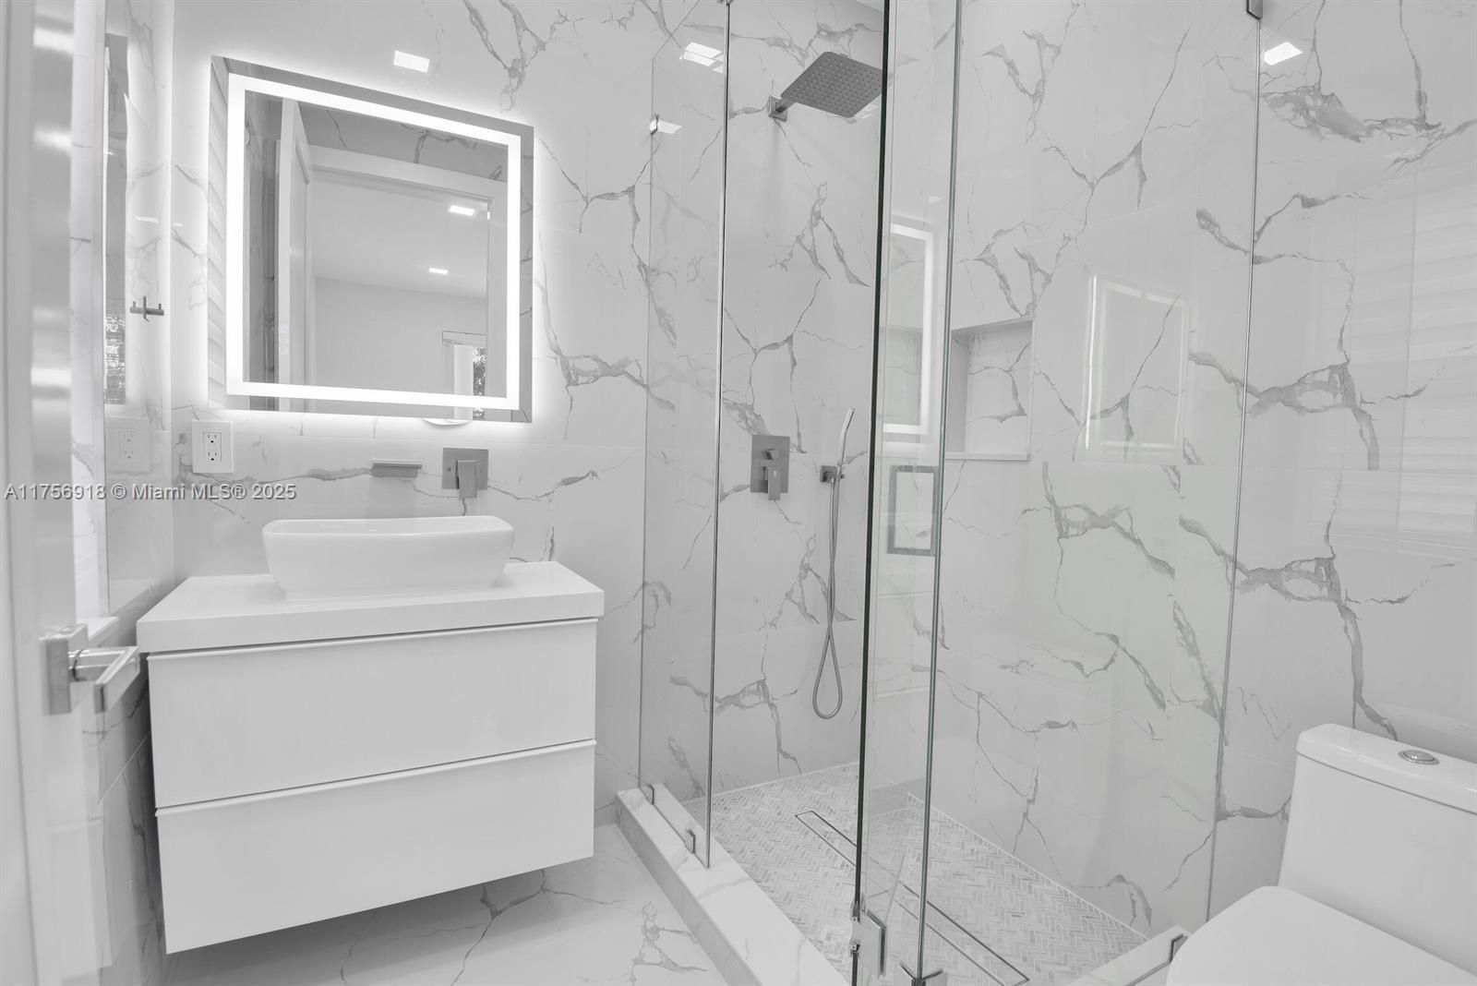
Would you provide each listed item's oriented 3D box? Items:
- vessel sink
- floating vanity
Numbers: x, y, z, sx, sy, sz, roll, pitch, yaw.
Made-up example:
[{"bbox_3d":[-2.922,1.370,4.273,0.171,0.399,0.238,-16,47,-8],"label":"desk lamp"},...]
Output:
[{"bbox_3d":[-0.794,0.143,1.610,0.494,0.136,0.363,0,4,-27],"label":"vessel sink"},{"bbox_3d":[-0.791,0.523,1.625,0.835,0.623,0.443,0,4,-27],"label":"floating vanity"}]

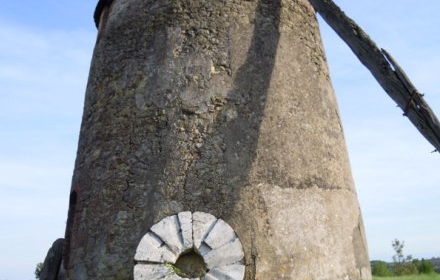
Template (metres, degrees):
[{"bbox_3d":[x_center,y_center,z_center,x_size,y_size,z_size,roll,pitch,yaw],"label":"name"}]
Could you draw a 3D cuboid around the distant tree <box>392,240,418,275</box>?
[{"bbox_3d":[16.357,10.379,42.000,2.200,3.200,2.100,-8,-17,19],"label":"distant tree"}]

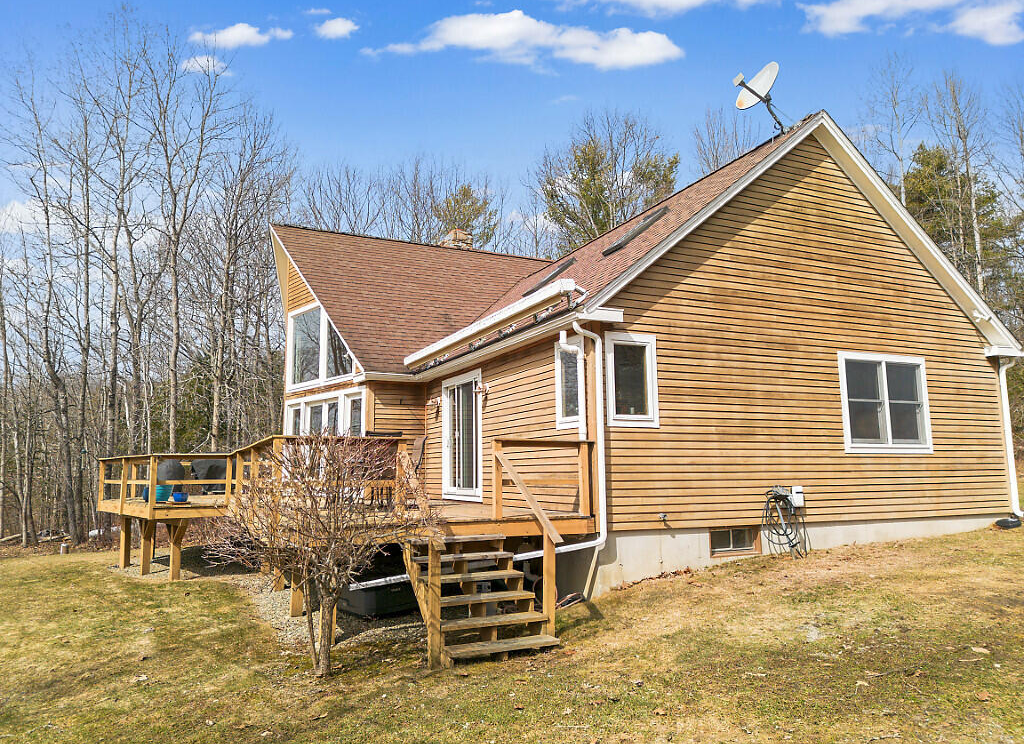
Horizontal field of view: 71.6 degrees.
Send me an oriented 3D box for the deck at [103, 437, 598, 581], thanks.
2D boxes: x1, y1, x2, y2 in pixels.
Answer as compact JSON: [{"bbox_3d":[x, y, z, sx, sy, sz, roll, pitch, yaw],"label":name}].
[{"bbox_3d":[-4.202,2.548,12.364,6.500,2.310,11.320,3,-9,-23],"label":"deck"}]

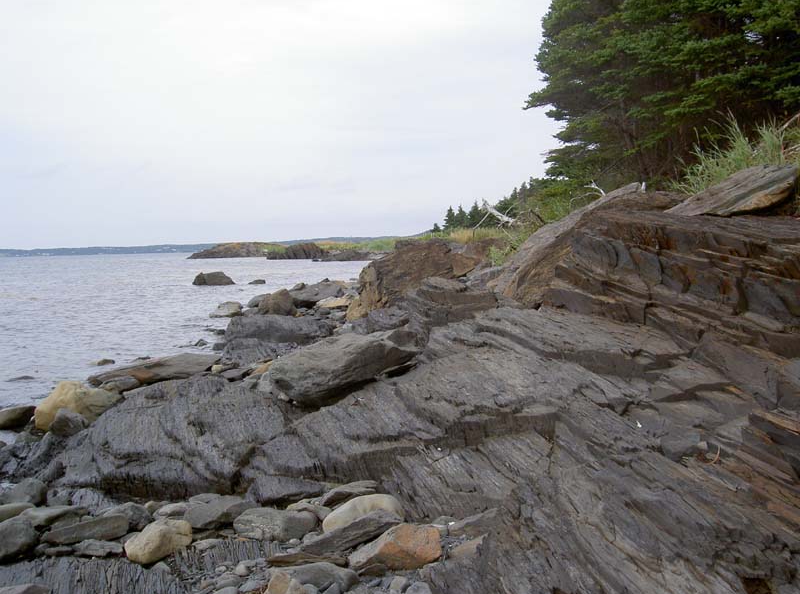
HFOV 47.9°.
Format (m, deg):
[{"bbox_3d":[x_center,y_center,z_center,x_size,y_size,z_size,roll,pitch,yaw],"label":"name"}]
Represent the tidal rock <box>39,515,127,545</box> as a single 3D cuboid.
[{"bbox_3d":[-1.642,1.216,4.700,0.432,0.099,0.216,-3,3,-25],"label":"tidal rock"}]

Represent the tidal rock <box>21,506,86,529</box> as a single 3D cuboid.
[{"bbox_3d":[-1.882,1.198,4.900,0.334,0.089,0.184,-3,3,-25],"label":"tidal rock"}]

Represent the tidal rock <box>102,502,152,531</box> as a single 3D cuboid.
[{"bbox_3d":[-1.495,1.210,4.950,0.260,0.154,0.182,-2,3,-10],"label":"tidal rock"}]

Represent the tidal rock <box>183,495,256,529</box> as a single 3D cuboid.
[{"bbox_3d":[-1.071,1.278,5.345,0.430,0.160,0.320,-1,3,0],"label":"tidal rock"}]

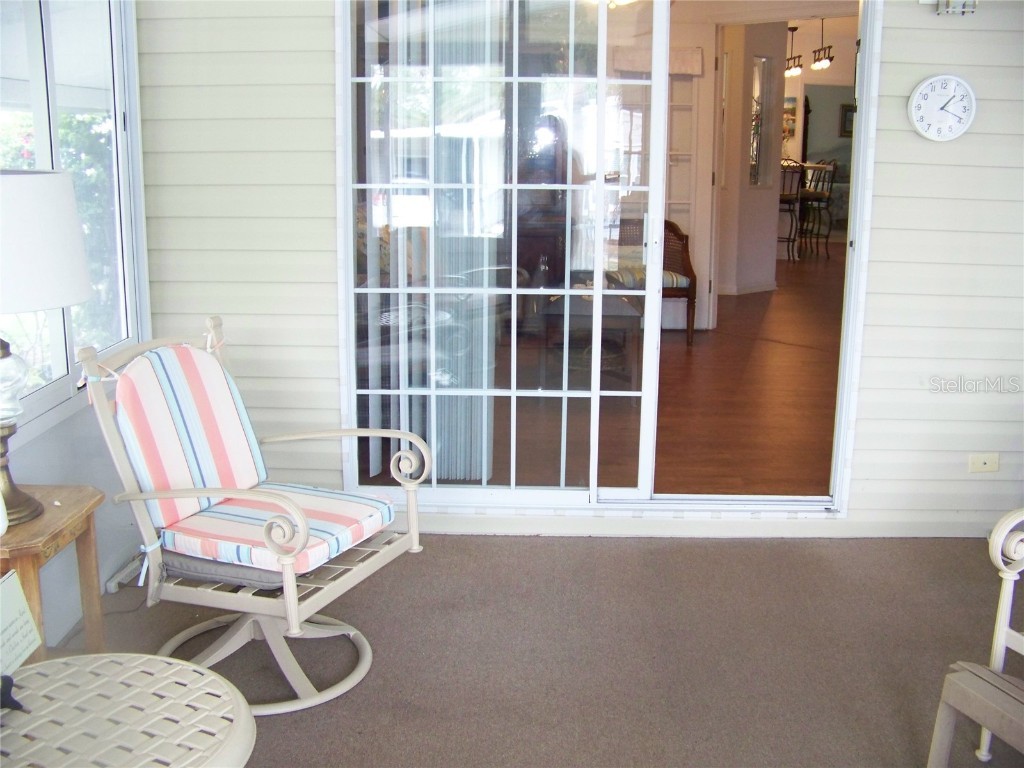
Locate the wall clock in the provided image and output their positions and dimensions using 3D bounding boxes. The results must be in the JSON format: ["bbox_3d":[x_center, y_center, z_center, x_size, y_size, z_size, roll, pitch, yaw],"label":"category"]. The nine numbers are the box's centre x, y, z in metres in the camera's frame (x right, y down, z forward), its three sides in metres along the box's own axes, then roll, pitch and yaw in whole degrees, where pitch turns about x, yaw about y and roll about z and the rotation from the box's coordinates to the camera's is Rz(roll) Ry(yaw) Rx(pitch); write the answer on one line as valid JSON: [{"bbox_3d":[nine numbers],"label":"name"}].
[{"bbox_3d":[1.437,-0.923,3.558,0.230,0.230,0.040,1,13,1],"label":"wall clock"}]

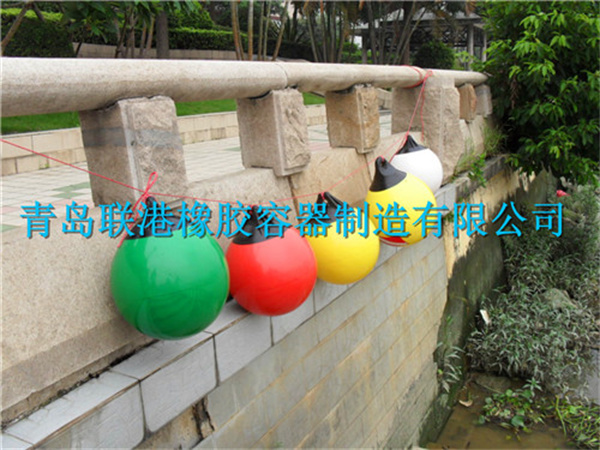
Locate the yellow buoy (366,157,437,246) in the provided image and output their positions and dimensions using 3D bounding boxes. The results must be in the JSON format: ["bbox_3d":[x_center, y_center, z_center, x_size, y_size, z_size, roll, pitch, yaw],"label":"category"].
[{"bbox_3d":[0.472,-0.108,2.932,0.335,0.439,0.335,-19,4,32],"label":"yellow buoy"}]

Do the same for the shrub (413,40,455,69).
[{"bbox_3d":[4.181,-5.089,19.000,1.310,1.400,1.310,-4,12,0],"label":"shrub"}]

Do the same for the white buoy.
[{"bbox_3d":[0.799,-0.391,4.222,0.380,0.470,0.380,-11,12,0],"label":"white buoy"}]

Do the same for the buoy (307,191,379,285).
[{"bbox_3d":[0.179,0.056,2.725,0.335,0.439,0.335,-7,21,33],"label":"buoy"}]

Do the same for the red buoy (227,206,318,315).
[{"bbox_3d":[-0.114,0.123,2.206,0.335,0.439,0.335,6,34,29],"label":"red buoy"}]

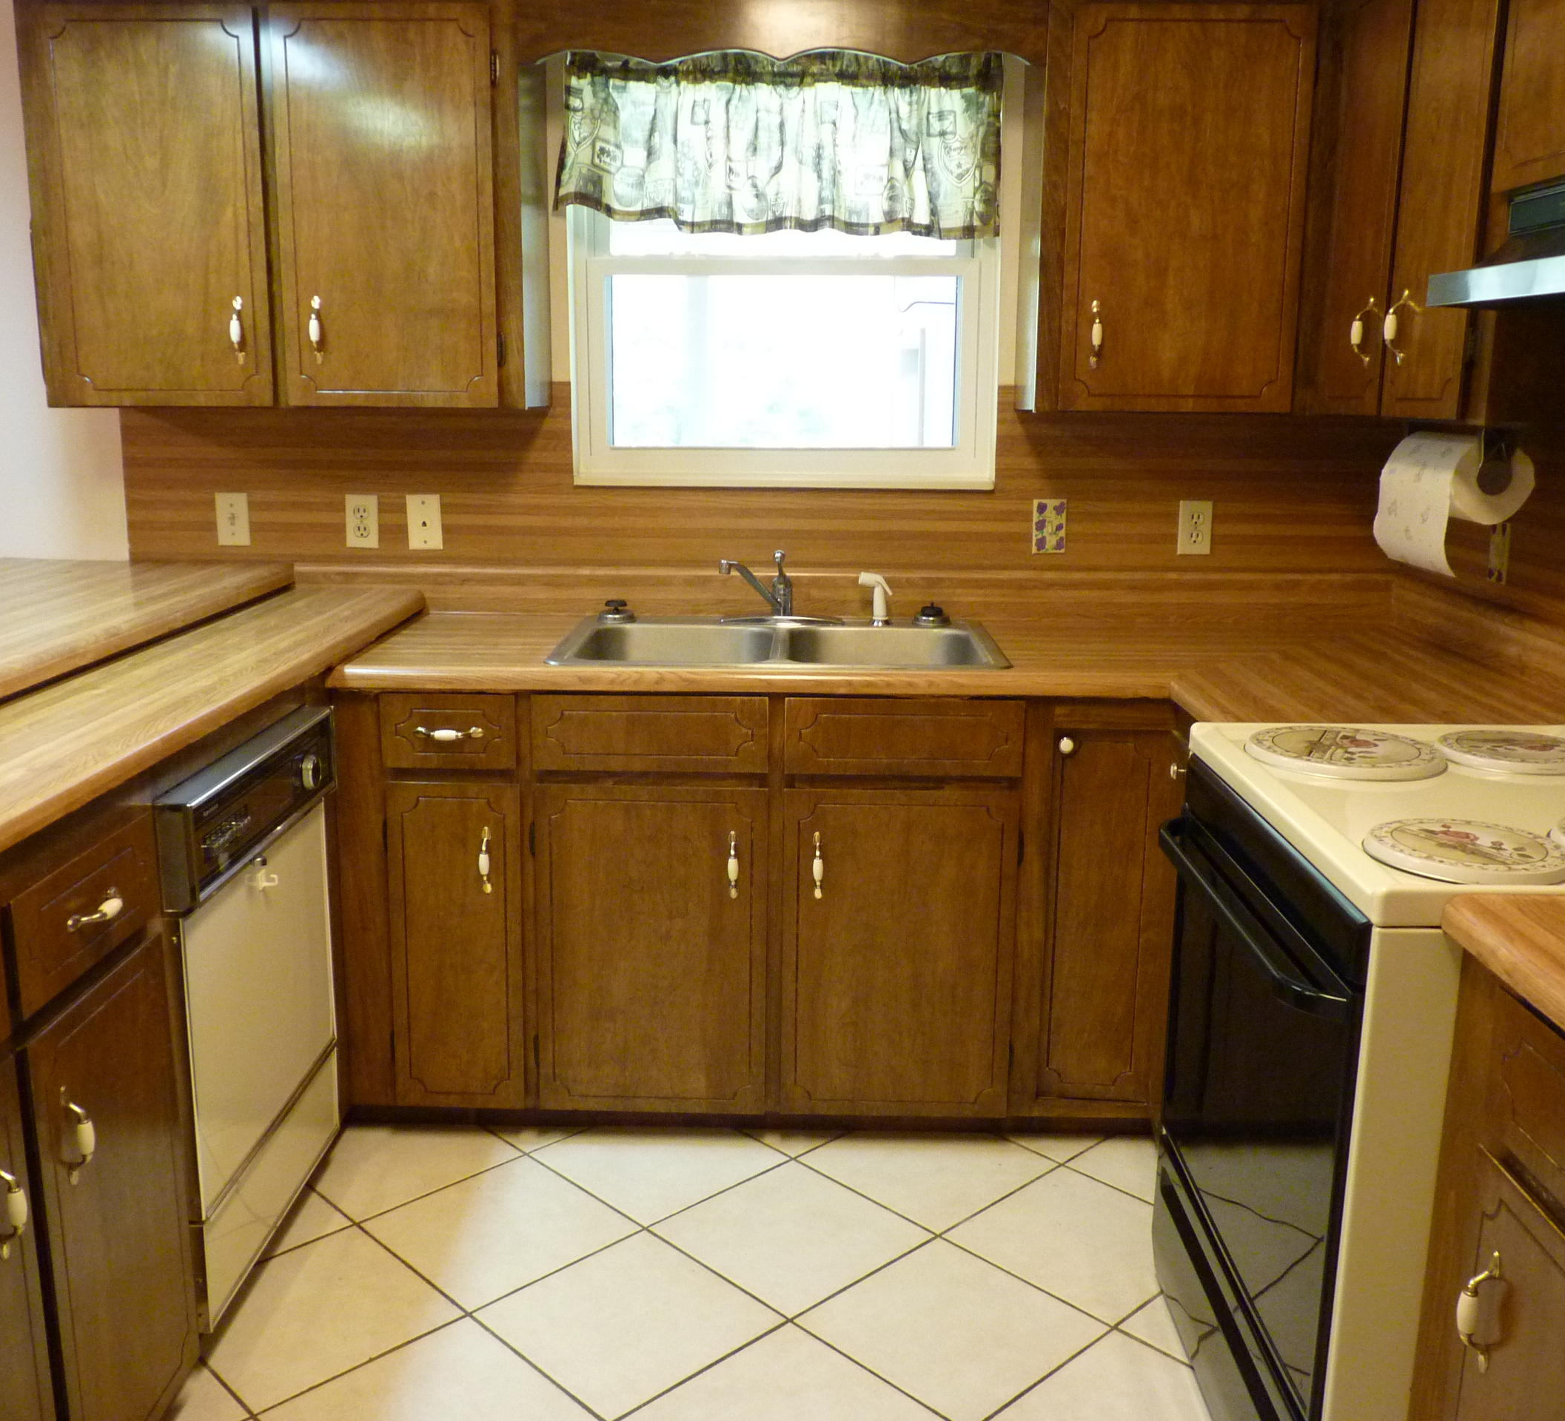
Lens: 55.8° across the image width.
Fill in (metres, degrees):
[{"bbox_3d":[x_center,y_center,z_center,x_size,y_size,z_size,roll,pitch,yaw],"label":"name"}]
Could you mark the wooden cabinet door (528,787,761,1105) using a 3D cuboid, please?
[{"bbox_3d":[-0.236,0.439,2.687,0.417,0.625,0.020,1,12,1],"label":"wooden cabinet door"}]

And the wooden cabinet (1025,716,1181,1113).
[{"bbox_3d":[0.563,0.303,2.904,0.285,0.765,0.580,1,12,1],"label":"wooden cabinet"}]

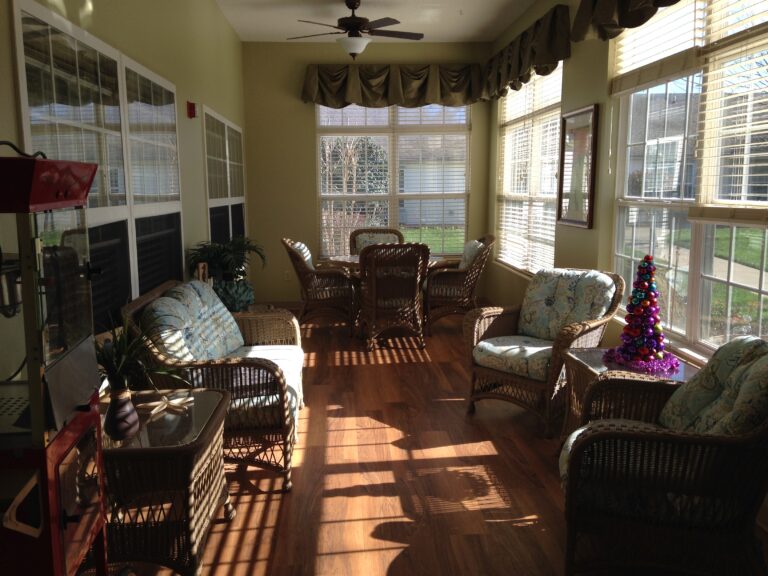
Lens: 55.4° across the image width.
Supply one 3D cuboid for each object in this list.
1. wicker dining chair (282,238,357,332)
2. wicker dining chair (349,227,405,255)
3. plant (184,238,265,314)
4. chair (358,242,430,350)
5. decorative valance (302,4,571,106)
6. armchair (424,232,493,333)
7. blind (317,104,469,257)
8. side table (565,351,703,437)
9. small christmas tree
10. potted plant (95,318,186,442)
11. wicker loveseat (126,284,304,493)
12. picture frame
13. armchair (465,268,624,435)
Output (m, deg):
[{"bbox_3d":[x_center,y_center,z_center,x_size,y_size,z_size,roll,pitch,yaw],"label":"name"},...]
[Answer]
[{"bbox_3d":[-0.652,-0.029,7.556,0.707,0.975,0.606,-1,8,-3],"label":"wicker dining chair"},{"bbox_3d":[-0.072,-0.169,8.356,0.641,0.957,0.710,-1,8,-3],"label":"wicker dining chair"},{"bbox_3d":[-1.122,-0.090,5.281,0.546,0.561,0.505,-1,8,-3],"label":"plant"},{"bbox_3d":[0.084,0.057,6.750,0.641,0.957,0.710,-1,8,-3],"label":"chair"},{"bbox_3d":[0.243,-2.198,7.243,2.243,0.495,3.051,-1,8,-3],"label":"decorative valance"},{"bbox_3d":[0.758,-0.051,7.502,0.710,0.957,0.641,-1,8,-3],"label":"armchair"},{"bbox_3d":[0.123,-1.306,8.911,1.844,1.869,0.121,-1,8,-3],"label":"blind"},{"bbox_3d":[1.299,0.685,3.706,0.556,0.581,0.737,-1,8,-3],"label":"side table"},{"bbox_3d":[1.270,0.116,3.662,0.365,0.553,0.365,-1,8,-3],"label":"small christmas tree"},{"bbox_3d":[-0.904,0.323,2.639,0.365,0.434,0.345,-1,8,-3],"label":"potted plant"},{"bbox_3d":[-0.891,0.456,4.211,0.818,0.929,1.404,-1,8,-3],"label":"wicker loveseat"},{"bbox_3d":[1.459,-0.912,5.564,0.040,0.868,0.789,-1,8,-3],"label":"picture frame"},{"bbox_3d":[1.037,0.367,4.712,0.779,0.908,0.750,-7,11,-41],"label":"armchair"}]

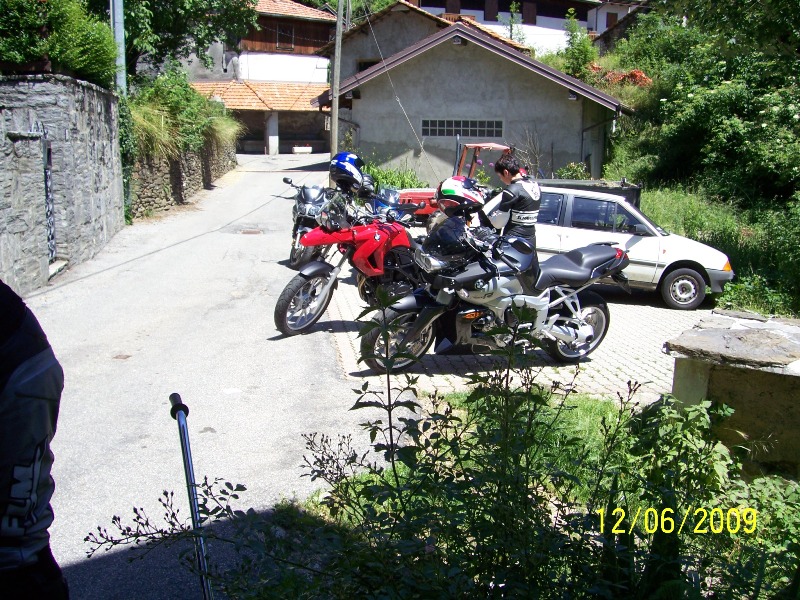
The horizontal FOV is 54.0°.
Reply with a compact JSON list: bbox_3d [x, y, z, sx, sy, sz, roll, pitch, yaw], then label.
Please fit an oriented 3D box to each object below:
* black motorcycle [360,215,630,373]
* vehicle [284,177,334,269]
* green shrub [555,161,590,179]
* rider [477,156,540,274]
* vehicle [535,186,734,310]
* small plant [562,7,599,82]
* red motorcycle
[{"bbox_3d":[0.785,-0.014,5.750,2.220,1.160,0.840,0,14,-29],"label":"black motorcycle"},{"bbox_3d":[-1.170,-1.090,11.850,0.800,1.200,2.100,10,9,7],"label":"vehicle"},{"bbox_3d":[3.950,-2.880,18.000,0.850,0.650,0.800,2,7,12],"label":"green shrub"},{"bbox_3d":[0.920,-0.394,6.650,0.520,1.690,0.520,3,8,21],"label":"rider"},{"bbox_3d":[2.720,-0.765,10.870,3.520,1.370,1.570,6,9,13],"label":"vehicle"},{"bbox_3d":[5.500,-7.770,24.000,1.100,2.250,1.100,2,7,13],"label":"small plant"},{"bbox_3d":[-0.100,-0.310,7.020,2.250,1.220,0.860,-3,15,-38],"label":"red motorcycle"}]

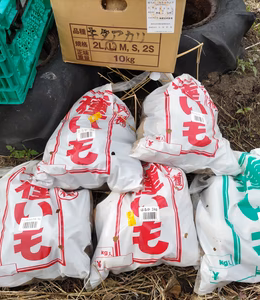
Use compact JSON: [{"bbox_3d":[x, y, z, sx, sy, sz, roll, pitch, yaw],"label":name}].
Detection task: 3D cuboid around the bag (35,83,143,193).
[{"bbox_3d":[-0.104,-0.035,0.790,0.260,0.130,0.280,5,71,5],"label":"bag"}]

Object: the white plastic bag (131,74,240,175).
[{"bbox_3d":[0.150,-0.074,0.810,0.265,0.140,0.275,5,71,-9],"label":"white plastic bag"}]

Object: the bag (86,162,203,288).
[{"bbox_3d":[0.035,0.170,0.715,0.250,0.120,0.285,0,68,0],"label":"bag"}]

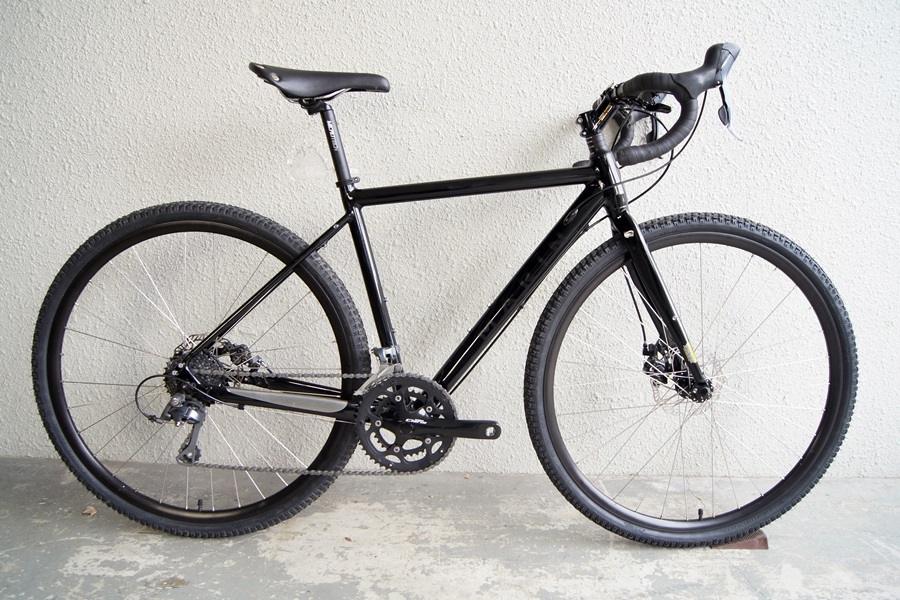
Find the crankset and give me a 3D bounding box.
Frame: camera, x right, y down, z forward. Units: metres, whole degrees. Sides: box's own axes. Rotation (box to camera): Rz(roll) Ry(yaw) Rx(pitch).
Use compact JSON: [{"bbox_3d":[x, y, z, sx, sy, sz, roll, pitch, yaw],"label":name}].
[{"bbox_3d":[-0.044,0.250,1.369,0.290,0.210,0.070,1,7,0],"label":"crankset"}]

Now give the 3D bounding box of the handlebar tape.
[{"bbox_3d":[0.379,-0.352,1.331,0.207,0.212,0.450,1,7,0],"label":"handlebar tape"}]

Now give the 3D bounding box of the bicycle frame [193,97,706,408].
[{"bbox_3d":[-0.002,-0.058,1.369,1.035,0.652,0.155,1,7,0],"label":"bicycle frame"}]

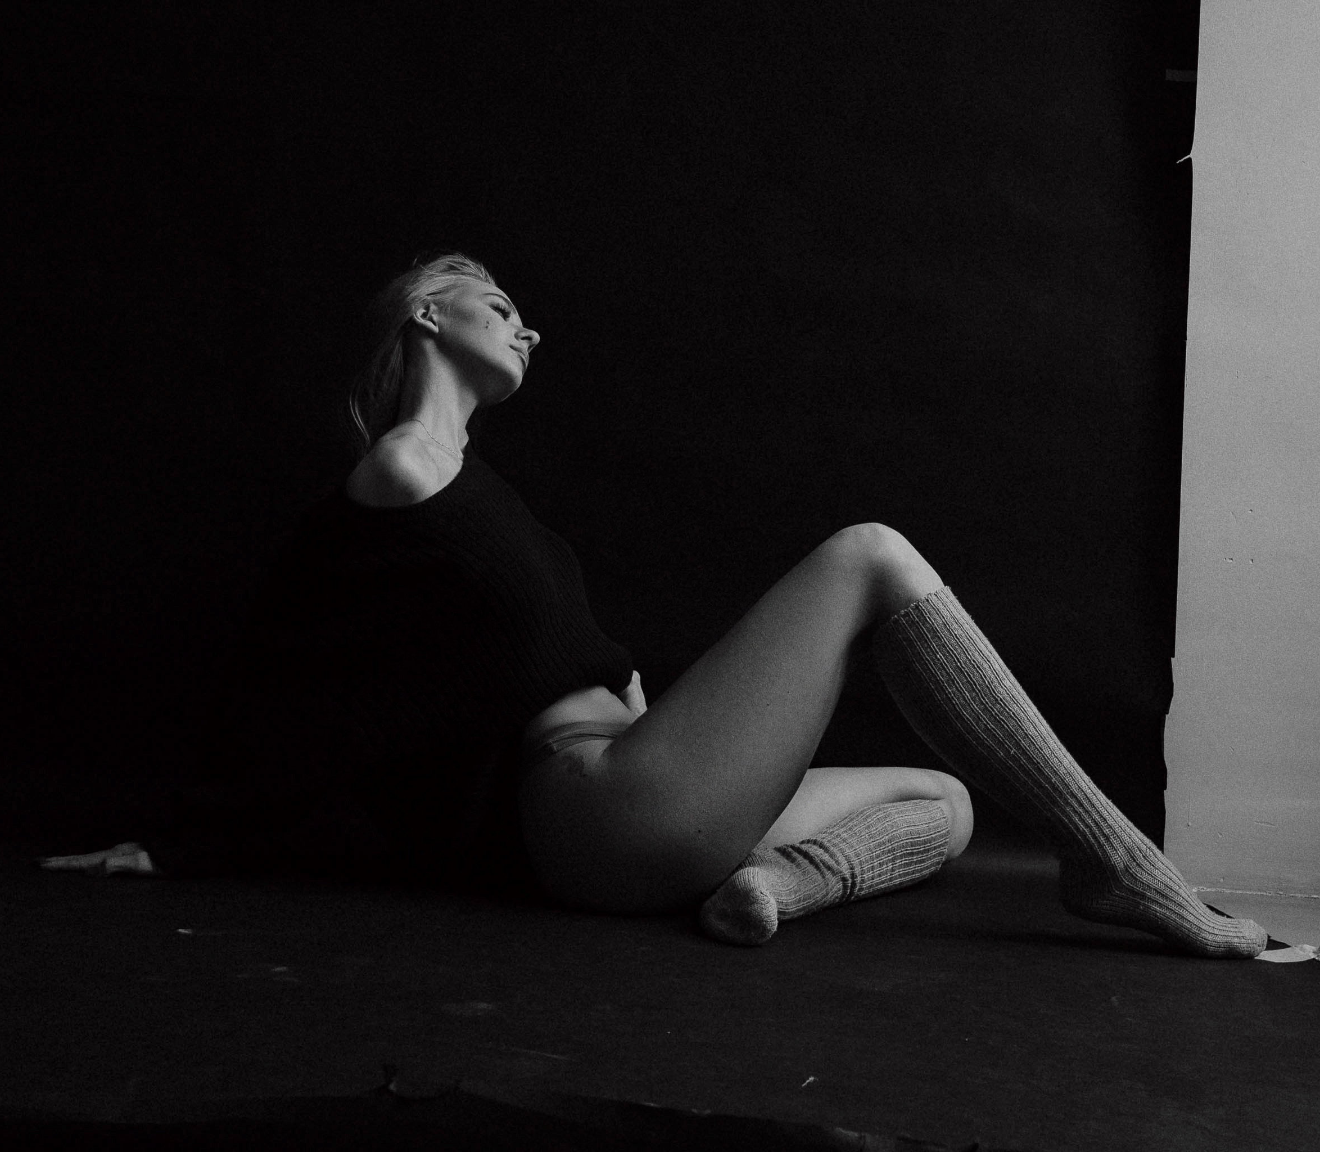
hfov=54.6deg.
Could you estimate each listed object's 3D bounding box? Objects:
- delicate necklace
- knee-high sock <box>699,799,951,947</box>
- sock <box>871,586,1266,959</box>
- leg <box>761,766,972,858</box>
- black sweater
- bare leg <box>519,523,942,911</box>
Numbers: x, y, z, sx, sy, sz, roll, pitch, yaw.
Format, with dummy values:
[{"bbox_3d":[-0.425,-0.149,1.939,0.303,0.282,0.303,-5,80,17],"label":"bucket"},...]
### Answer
[{"bbox_3d":[-0.295,-0.175,1.650,0.100,0.065,0.120,3,4,9],"label":"delicate necklace"},{"bbox_3d":[0.214,0.374,1.640,0.420,0.125,0.140,-6,4,-43],"label":"knee-high sock"},{"bbox_3d":[0.495,0.268,1.560,0.190,0.590,0.120,-41,0,7],"label":"sock"},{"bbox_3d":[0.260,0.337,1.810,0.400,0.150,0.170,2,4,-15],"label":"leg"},{"bbox_3d":[-0.340,0.121,1.670,0.570,0.500,0.440,-9,4,8],"label":"black sweater"},{"bbox_3d":[0.096,0.188,1.590,0.585,0.310,0.190,-36,3,5],"label":"bare leg"}]

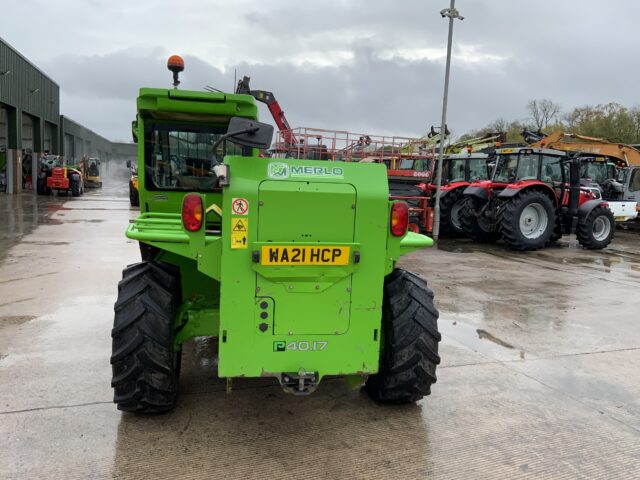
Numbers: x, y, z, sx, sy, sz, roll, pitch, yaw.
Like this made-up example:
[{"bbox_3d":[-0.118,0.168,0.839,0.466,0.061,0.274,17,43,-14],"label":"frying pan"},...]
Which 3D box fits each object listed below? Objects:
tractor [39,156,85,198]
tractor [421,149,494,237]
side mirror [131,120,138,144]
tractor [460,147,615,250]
[{"bbox_3d":[-15.657,-3.937,32.476,2.250,2.320,4.900,0,7,-20],"label":"tractor"},{"bbox_3d":[5.710,-1.617,19.117,4.550,2.880,2.300,0,7,-19],"label":"tractor"},{"bbox_3d":[-1.958,-1.163,5.800,0.170,0.250,0.070,-1,8,-27],"label":"side mirror"},{"bbox_3d":[6.834,-1.267,16.617,4.550,2.880,2.300,0,7,-19],"label":"tractor"}]

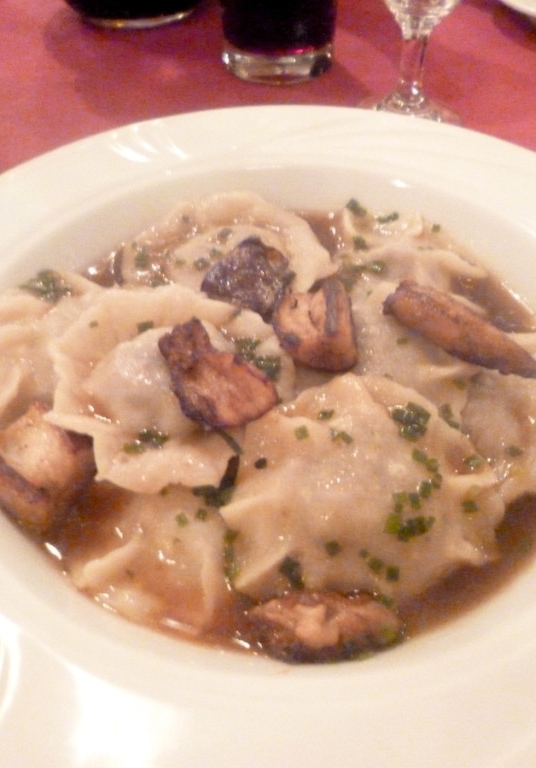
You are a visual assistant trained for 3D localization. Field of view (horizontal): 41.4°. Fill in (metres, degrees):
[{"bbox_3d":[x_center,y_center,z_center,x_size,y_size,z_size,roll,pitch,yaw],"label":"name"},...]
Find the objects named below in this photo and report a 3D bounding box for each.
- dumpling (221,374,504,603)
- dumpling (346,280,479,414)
[{"bbox_3d":[0.025,0.025,0.195,0.077,0.025,0.072,0,48,0],"label":"dumpling"},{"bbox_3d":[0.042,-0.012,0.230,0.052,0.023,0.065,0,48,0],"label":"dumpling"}]

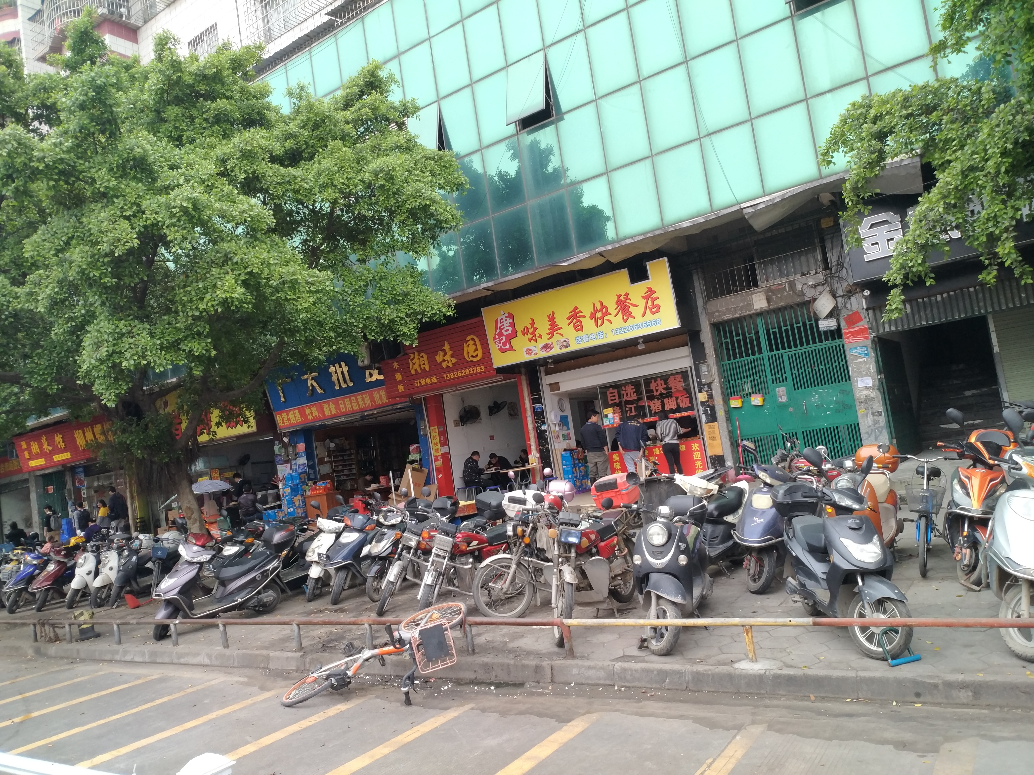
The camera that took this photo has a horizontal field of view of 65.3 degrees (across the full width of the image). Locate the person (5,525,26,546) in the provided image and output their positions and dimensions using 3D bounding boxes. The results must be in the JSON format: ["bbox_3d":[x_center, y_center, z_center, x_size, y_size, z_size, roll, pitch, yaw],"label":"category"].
[{"bbox_3d":[-11.088,3.675,17.947,0.580,1.330,0.700,-5,-6,-40],"label":"person"}]

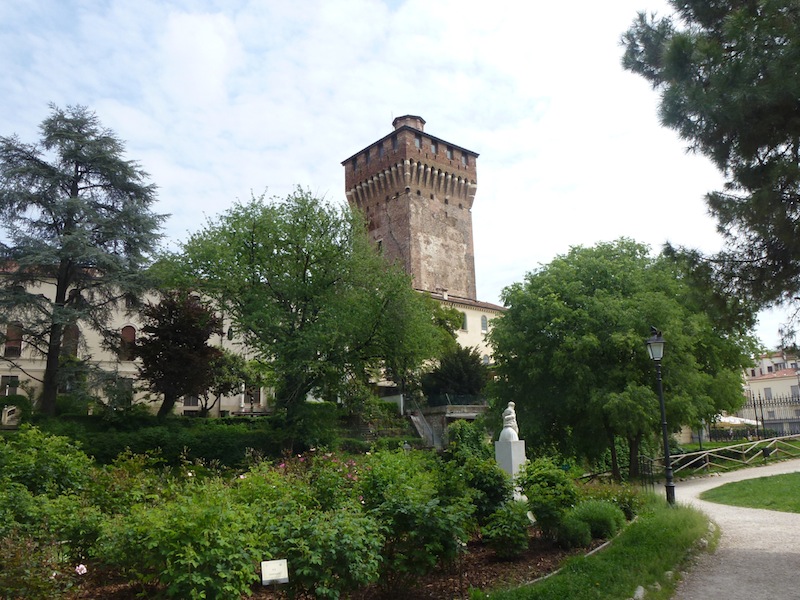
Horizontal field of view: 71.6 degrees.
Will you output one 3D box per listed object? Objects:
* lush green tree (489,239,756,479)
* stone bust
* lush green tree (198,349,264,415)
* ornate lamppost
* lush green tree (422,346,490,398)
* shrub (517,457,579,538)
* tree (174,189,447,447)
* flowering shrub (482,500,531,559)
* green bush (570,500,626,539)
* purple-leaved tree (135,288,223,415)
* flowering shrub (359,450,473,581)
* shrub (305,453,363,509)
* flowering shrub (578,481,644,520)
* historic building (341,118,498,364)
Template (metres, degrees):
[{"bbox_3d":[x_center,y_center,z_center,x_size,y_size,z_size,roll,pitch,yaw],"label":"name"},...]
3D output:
[{"bbox_3d":[6.618,1.602,16.500,7.410,7.120,6.900,-1,-10,0],"label":"lush green tree"},{"bbox_3d":[2.279,2.530,11.600,0.400,0.820,0.400,7,-13,-40],"label":"stone bust"},{"bbox_3d":[-10.884,5.269,35.000,4.000,4.200,3.800,-2,-10,0],"label":"lush green tree"},{"bbox_3d":[5.469,2.385,11.600,0.390,3.600,0.390,-1,-10,0],"label":"ornate lamppost"},{"bbox_3d":[3.046,4.093,31.000,3.790,3.220,3.600,-1,-10,0],"label":"lush green tree"},{"bbox_3d":[2.446,3.259,9.200,1.000,1.300,1.000,-2,-10,0],"label":"shrub"},{"bbox_3d":[-3.711,0.501,23.000,10.950,10.810,9.860,-1,-10,0],"label":"tree"},{"bbox_3d":[1.574,3.378,8.200,0.700,0.800,0.700,-2,-10,0],"label":"flowering shrub"},{"bbox_3d":[3.256,3.601,9.100,0.880,0.600,0.850,-2,-10,0],"label":"green bush"},{"bbox_3d":[-11.925,2.954,30.000,4.420,7.070,4.200,-1,-10,0],"label":"purple-leaved tree"},{"bbox_3d":[0.154,2.124,5.500,1.100,1.190,1.040,-1,-10,0],"label":"flowering shrub"},{"bbox_3d":[-1.079,3.140,9.000,0.950,1.300,0.950,-2,-10,0],"label":"shrub"},{"bbox_3d":[3.795,3.612,10.000,1.170,0.640,1.050,-1,-10,0],"label":"flowering shrub"},{"bbox_3d":[2.701,-5.754,74.374,14.500,41.000,16.000,7,-13,-40],"label":"historic building"}]

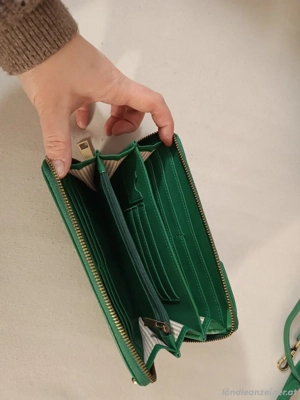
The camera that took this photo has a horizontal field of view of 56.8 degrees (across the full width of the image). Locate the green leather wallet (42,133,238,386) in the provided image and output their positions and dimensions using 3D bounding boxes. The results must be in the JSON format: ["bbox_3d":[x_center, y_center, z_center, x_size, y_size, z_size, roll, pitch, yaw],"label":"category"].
[{"bbox_3d":[-0.013,0.051,0.279,0.117,0.098,0.197,-19,85,-24],"label":"green leather wallet"}]

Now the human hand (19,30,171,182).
[{"bbox_3d":[-0.051,-0.083,0.248,0.106,0.095,0.129,-33,92,1],"label":"human hand"}]

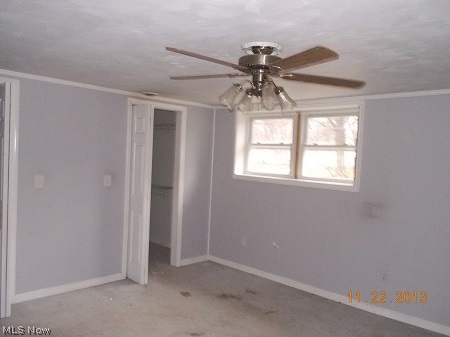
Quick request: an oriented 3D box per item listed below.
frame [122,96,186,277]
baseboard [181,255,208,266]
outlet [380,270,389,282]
[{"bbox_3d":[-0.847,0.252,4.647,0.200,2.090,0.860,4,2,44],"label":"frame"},{"bbox_3d":[-0.399,1.269,5.160,0.016,0.076,0.505,4,2,44],"label":"baseboard"},{"bbox_3d":[1.535,1.042,3.630,0.074,0.116,0.013,4,2,44],"label":"outlet"}]

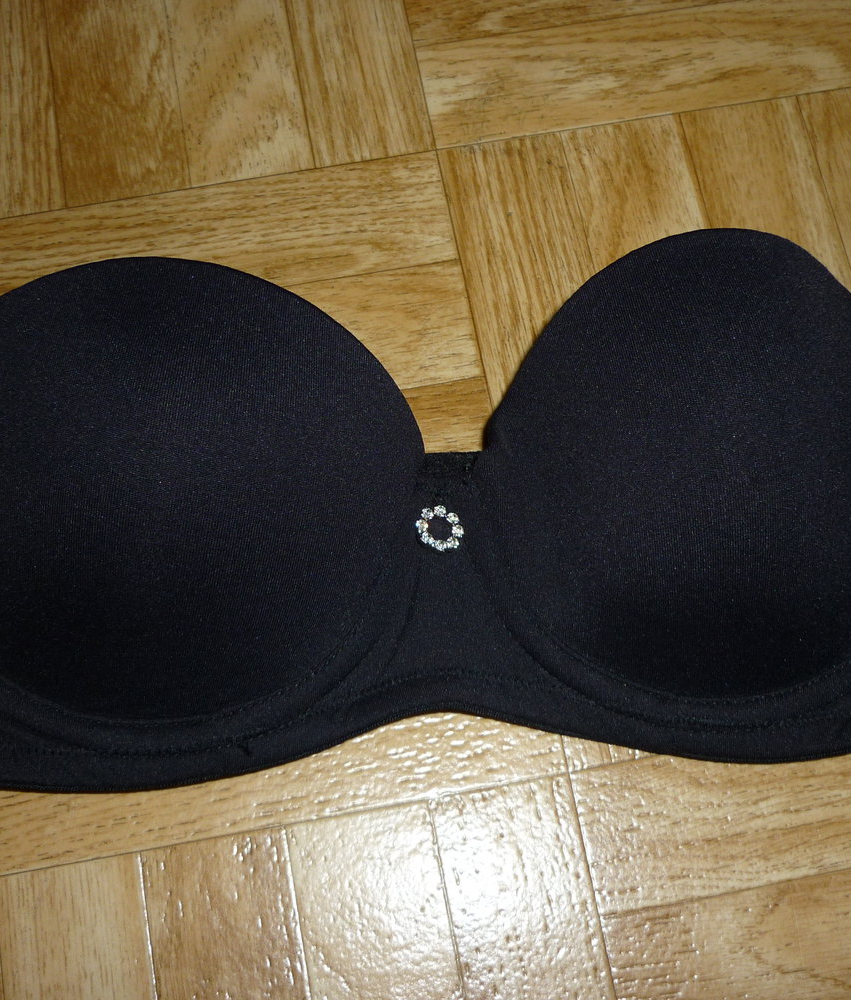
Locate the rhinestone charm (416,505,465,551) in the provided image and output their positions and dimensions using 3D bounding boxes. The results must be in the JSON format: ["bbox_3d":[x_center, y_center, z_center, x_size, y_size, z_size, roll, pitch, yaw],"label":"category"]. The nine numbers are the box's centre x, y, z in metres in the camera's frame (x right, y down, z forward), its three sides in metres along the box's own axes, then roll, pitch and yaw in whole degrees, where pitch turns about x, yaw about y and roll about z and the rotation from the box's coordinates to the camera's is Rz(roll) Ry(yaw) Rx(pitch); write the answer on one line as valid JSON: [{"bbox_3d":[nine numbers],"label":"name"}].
[{"bbox_3d":[0.004,0.008,0.375,0.014,0.004,0.014,1,73,0],"label":"rhinestone charm"}]

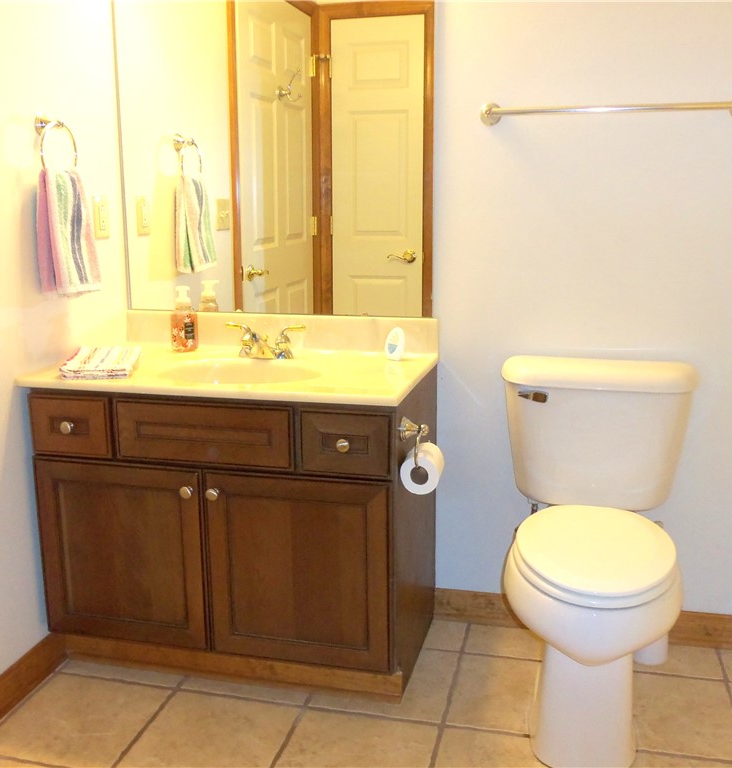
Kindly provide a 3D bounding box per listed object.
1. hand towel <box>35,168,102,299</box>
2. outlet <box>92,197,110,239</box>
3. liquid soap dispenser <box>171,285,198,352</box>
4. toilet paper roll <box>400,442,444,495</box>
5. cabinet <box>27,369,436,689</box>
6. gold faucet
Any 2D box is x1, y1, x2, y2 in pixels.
[{"bbox_3d":[-0.755,-0.384,2.089,0.070,0.315,0.235,2,12,13],"label":"hand towel"},{"bbox_3d":[-0.742,-0.467,2.334,0.008,0.115,0.074,2,12,13],"label":"outlet"},{"bbox_3d":[-0.519,-0.187,2.379,0.073,0.187,0.056,-4,12,-19],"label":"liquid soap dispenser"},{"bbox_3d":[0.133,0.194,1.901,0.092,0.092,0.100,2,12,13],"label":"toilet paper roll"},{"bbox_3d":[-0.312,0.350,2.239,0.907,0.767,0.541,2,12,13],"label":"cabinet"},{"bbox_3d":[-0.286,-0.114,2.258,0.234,0.090,0.140,2,12,13],"label":"gold faucet"}]

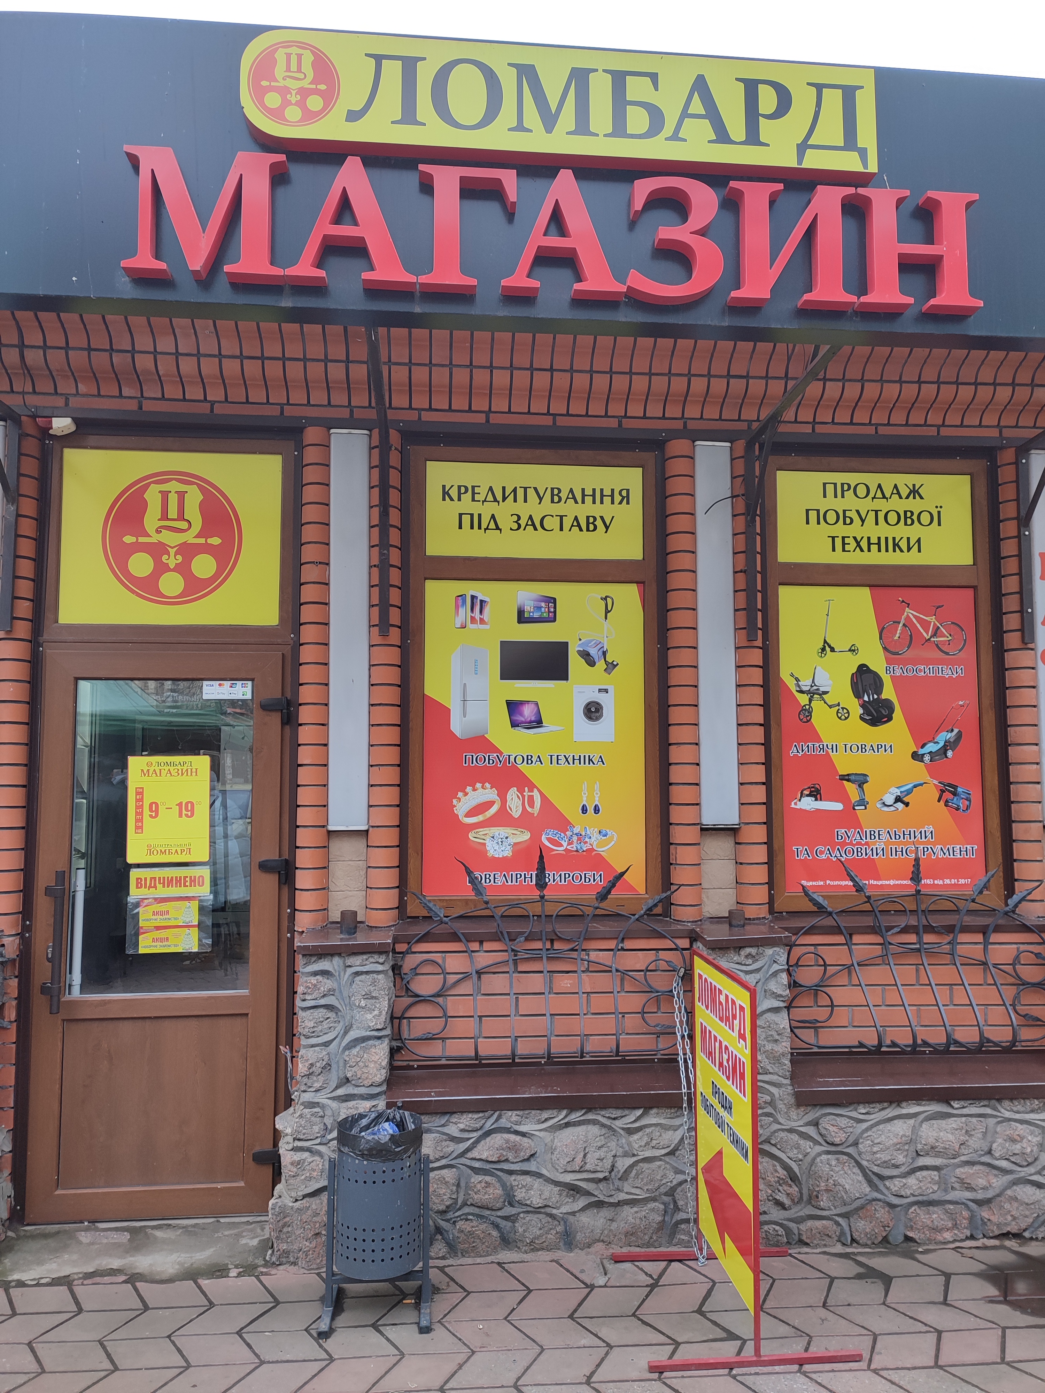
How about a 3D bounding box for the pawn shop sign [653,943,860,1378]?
[{"bbox_3d":[0.639,1.387,3.202,0.615,1.040,0.645,0,-4,-5],"label":"pawn shop sign"}]

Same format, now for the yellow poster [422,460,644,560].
[{"bbox_3d":[0.054,-0.719,3.905,0.847,0.366,0.020,0,-5,-5],"label":"yellow poster"}]

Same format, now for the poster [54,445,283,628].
[{"bbox_3d":[-1.309,-0.591,3.760,0.801,0.651,0.020,0,-5,-5],"label":"poster"}]

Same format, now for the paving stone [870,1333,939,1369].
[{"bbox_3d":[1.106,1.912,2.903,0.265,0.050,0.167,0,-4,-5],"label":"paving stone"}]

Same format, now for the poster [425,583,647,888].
[{"bbox_3d":[0.053,0.150,3.871,0.852,1.199,0.020,0,-4,-5],"label":"poster"}]

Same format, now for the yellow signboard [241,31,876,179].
[{"bbox_3d":[0.128,-1.713,2.937,1.845,0.319,0.070,0,-4,-5],"label":"yellow signboard"}]

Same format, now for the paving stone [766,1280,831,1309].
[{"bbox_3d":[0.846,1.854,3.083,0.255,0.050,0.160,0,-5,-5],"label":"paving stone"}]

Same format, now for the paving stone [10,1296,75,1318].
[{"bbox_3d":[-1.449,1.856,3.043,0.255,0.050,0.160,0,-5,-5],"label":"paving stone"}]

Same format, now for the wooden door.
[{"bbox_3d":[-1.330,0.848,3.685,0.852,2.036,0.080,0,-4,-5],"label":"wooden door"}]

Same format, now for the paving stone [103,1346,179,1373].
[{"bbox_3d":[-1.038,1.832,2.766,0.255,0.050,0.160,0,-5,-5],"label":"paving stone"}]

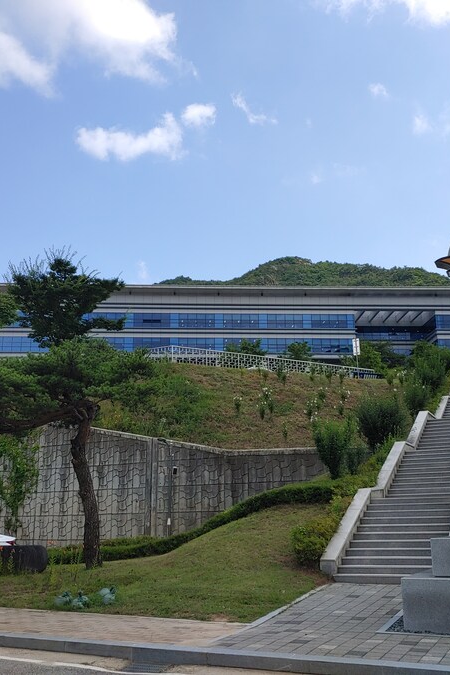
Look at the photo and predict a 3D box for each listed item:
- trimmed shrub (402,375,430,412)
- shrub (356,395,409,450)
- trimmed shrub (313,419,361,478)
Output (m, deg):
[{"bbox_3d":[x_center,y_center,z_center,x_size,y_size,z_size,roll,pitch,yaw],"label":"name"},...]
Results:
[{"bbox_3d":[7.849,2.351,27.019,1.120,1.626,1.086,-5,-17,16],"label":"trimmed shrub"},{"bbox_3d":[5.131,2.826,21.450,1.660,1.819,1.610,-4,-17,13],"label":"shrub"},{"bbox_3d":[3.168,3.218,18.735,1.270,1.718,1.232,-3,-17,9],"label":"trimmed shrub"}]

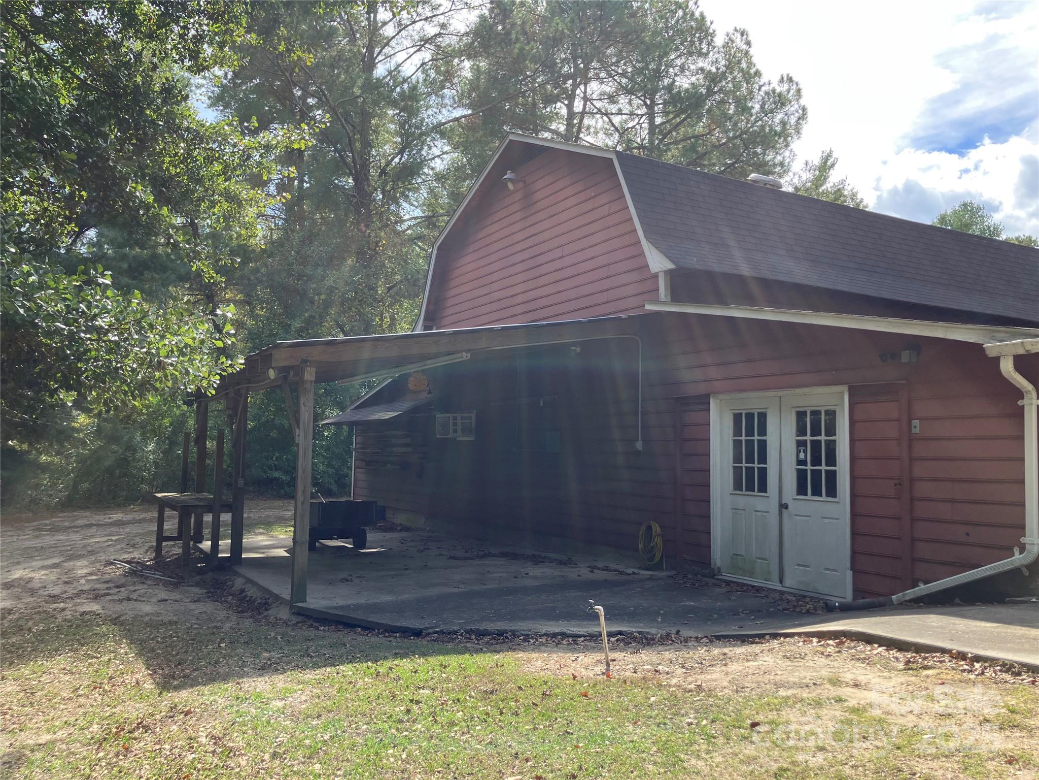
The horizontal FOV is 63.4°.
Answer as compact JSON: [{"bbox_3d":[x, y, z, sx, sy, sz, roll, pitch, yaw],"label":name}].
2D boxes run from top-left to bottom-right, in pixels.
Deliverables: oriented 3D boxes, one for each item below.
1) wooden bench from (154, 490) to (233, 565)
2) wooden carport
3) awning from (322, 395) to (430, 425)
[{"bbox_3d":[-4.993,2.148,12.802,0.820,0.990,3.200,3,-5,-29],"label":"wooden bench"},{"bbox_3d":[-2.022,0.800,12.721,4.990,3.520,6.730,3,-5,-29],"label":"wooden carport"},{"bbox_3d":[-3.471,0.569,19.390,0.990,0.510,5.250,3,-5,-29],"label":"awning"}]

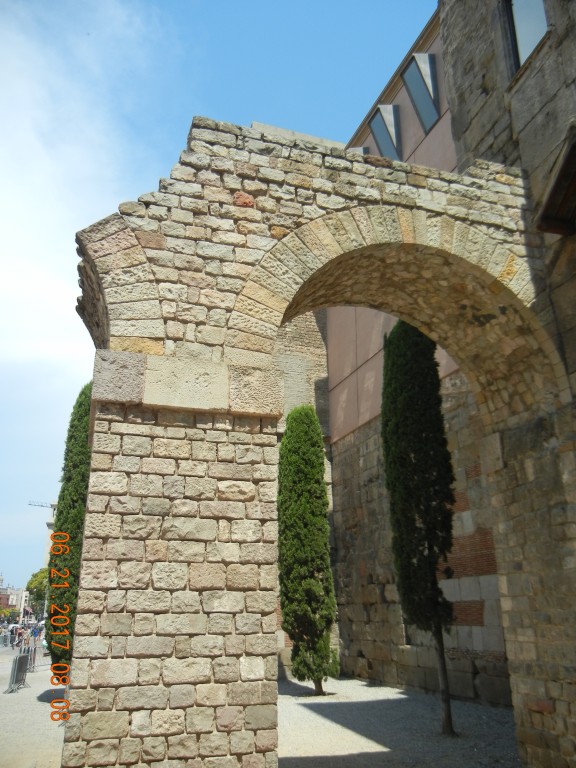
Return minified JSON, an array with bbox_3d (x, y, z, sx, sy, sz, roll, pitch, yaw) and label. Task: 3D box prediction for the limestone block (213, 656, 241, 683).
[{"bbox_3d":[-0.506,2.253,5.256,0.210,0.187,0.180,6,-21,-17],"label":"limestone block"}]

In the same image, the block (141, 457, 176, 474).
[{"bbox_3d":[-1.120,0.720,5.697,0.290,0.136,0.200,6,-21,-16],"label":"block"}]

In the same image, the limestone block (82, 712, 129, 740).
[{"bbox_3d":[-1.343,2.499,4.883,0.333,0.188,0.180,6,-21,-17],"label":"limestone block"}]

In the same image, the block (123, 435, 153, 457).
[{"bbox_3d":[-1.298,0.552,5.702,0.239,0.173,0.200,6,-21,-16],"label":"block"}]

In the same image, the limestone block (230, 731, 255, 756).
[{"bbox_3d":[-0.374,2.748,5.123,0.197,0.157,0.180,6,-21,-17],"label":"limestone block"}]

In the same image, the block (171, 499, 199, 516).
[{"bbox_3d":[-0.892,1.063,5.643,0.226,0.139,0.200,6,-21,-16],"label":"block"}]

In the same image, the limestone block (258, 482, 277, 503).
[{"bbox_3d":[-0.184,0.887,5.359,0.157,0.159,0.200,6,-21,-17],"label":"limestone block"}]

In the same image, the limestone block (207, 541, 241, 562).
[{"bbox_3d":[-0.557,1.410,5.541,0.278,0.165,0.180,6,-21,-17],"label":"limestone block"}]

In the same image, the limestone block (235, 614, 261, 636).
[{"bbox_3d":[-0.334,1.889,5.229,0.204,0.139,0.200,6,-21,-17],"label":"limestone block"}]

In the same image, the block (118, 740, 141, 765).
[{"bbox_3d":[-1.123,2.586,4.711,0.153,0.150,0.200,6,-21,-17],"label":"block"}]

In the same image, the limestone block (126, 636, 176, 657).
[{"bbox_3d":[-0.986,1.864,4.731,0.334,0.135,0.200,6,-21,-17],"label":"limestone block"}]

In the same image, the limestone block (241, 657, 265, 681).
[{"bbox_3d":[-0.288,2.089,4.890,0.182,0.151,0.200,6,-21,-17],"label":"limestone block"}]

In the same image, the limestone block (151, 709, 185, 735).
[{"bbox_3d":[-0.932,2.570,5.078,0.246,0.179,0.200,6,-21,-16],"label":"limestone block"}]

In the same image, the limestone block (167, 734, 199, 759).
[{"bbox_3d":[-0.799,2.708,4.993,0.228,0.158,0.180,6,-21,-17],"label":"limestone block"}]

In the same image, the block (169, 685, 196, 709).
[{"bbox_3d":[-0.759,2.195,4.690,0.178,0.148,0.200,6,-21,-17],"label":"block"}]

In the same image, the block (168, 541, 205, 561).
[{"bbox_3d":[-0.845,1.390,5.477,0.300,0.168,0.170,5,-21,-16],"label":"block"}]

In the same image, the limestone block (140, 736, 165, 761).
[{"bbox_3d":[-1.019,2.725,4.993,0.184,0.162,0.200,6,-21,-16],"label":"limestone block"}]

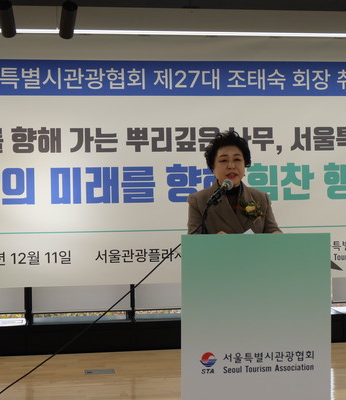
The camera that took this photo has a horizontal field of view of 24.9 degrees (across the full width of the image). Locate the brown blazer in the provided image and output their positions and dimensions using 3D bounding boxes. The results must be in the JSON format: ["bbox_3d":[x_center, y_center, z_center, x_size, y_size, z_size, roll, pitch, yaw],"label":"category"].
[{"bbox_3d":[0.290,0.225,3.730,0.460,0.620,0.350,-1,-1,-6],"label":"brown blazer"}]

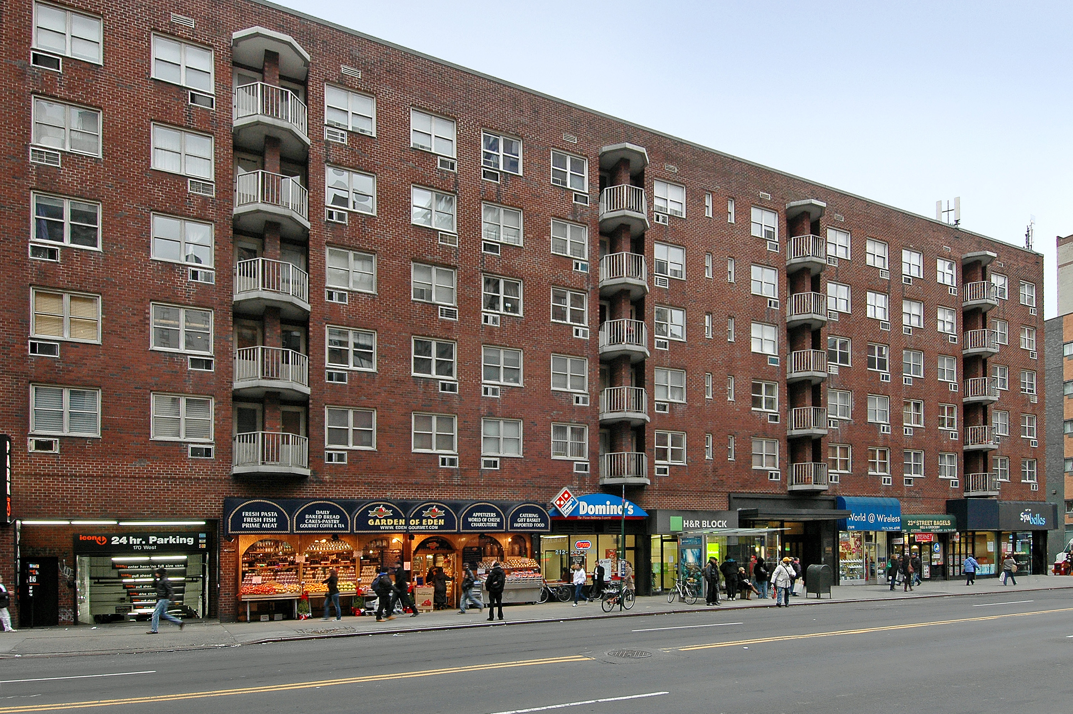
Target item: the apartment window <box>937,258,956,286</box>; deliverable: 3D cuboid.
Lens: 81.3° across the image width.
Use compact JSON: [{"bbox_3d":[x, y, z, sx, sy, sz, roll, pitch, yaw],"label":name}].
[{"bbox_3d":[23.040,-4.738,35.165,1.706,1.377,0.150,2,-6,-25],"label":"apartment window"}]

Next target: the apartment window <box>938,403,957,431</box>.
[{"bbox_3d":[22.832,3.348,34.783,1.692,1.433,0.150,3,-7,-25],"label":"apartment window"}]

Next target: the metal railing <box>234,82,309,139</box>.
[{"bbox_3d":[-8.579,-8.074,20.263,2.193,1.094,0.720,1,-3,-25],"label":"metal railing"}]

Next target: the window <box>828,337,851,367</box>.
[{"bbox_3d":[15.062,-0.262,31.063,1.660,1.310,0.150,2,-6,-25],"label":"window"}]

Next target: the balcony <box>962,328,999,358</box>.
[{"bbox_3d":[25.757,-0.801,36.447,2.300,1.220,1.650,4,-6,-25],"label":"balcony"}]

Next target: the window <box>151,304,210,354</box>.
[{"bbox_3d":[-10.779,-0.815,19.071,1.675,1.403,0.150,2,-6,-25],"label":"window"}]

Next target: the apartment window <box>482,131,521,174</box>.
[{"bbox_3d":[-1.314,-7.614,23.331,1.600,1.430,0.150,4,-5,-25],"label":"apartment window"}]

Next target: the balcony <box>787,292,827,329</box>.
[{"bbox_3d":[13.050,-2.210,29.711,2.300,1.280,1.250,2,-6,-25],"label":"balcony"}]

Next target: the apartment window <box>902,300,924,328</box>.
[{"bbox_3d":[19.956,-2.291,33.188,1.600,1.430,0.150,4,-5,-25],"label":"apartment window"}]

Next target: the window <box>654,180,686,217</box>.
[{"bbox_3d":[5.855,-6.965,27.455,1.718,1.454,0.160,3,-8,-26],"label":"window"}]

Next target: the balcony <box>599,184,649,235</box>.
[{"bbox_3d":[3.784,-6.125,26.047,2.300,1.300,1.300,3,-8,-26],"label":"balcony"}]

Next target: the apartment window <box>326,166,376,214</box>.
[{"bbox_3d":[-6.269,-5.617,21.217,1.668,1.370,0.150,2,-6,-25],"label":"apartment window"}]

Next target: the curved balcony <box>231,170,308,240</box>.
[{"bbox_3d":[-8.602,-4.955,20.383,2.300,1.220,1.650,4,-6,-25],"label":"curved balcony"}]

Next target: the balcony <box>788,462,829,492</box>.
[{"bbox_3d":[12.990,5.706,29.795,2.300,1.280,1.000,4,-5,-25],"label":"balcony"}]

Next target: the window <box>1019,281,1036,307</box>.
[{"bbox_3d":[30.790,-3.967,39.197,1.660,1.410,0.150,4,-6,-25],"label":"window"}]

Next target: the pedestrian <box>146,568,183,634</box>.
[{"bbox_3d":[-10.225,6.709,17.200,0.880,1.821,0.550,3,-8,-25],"label":"pedestrian"}]

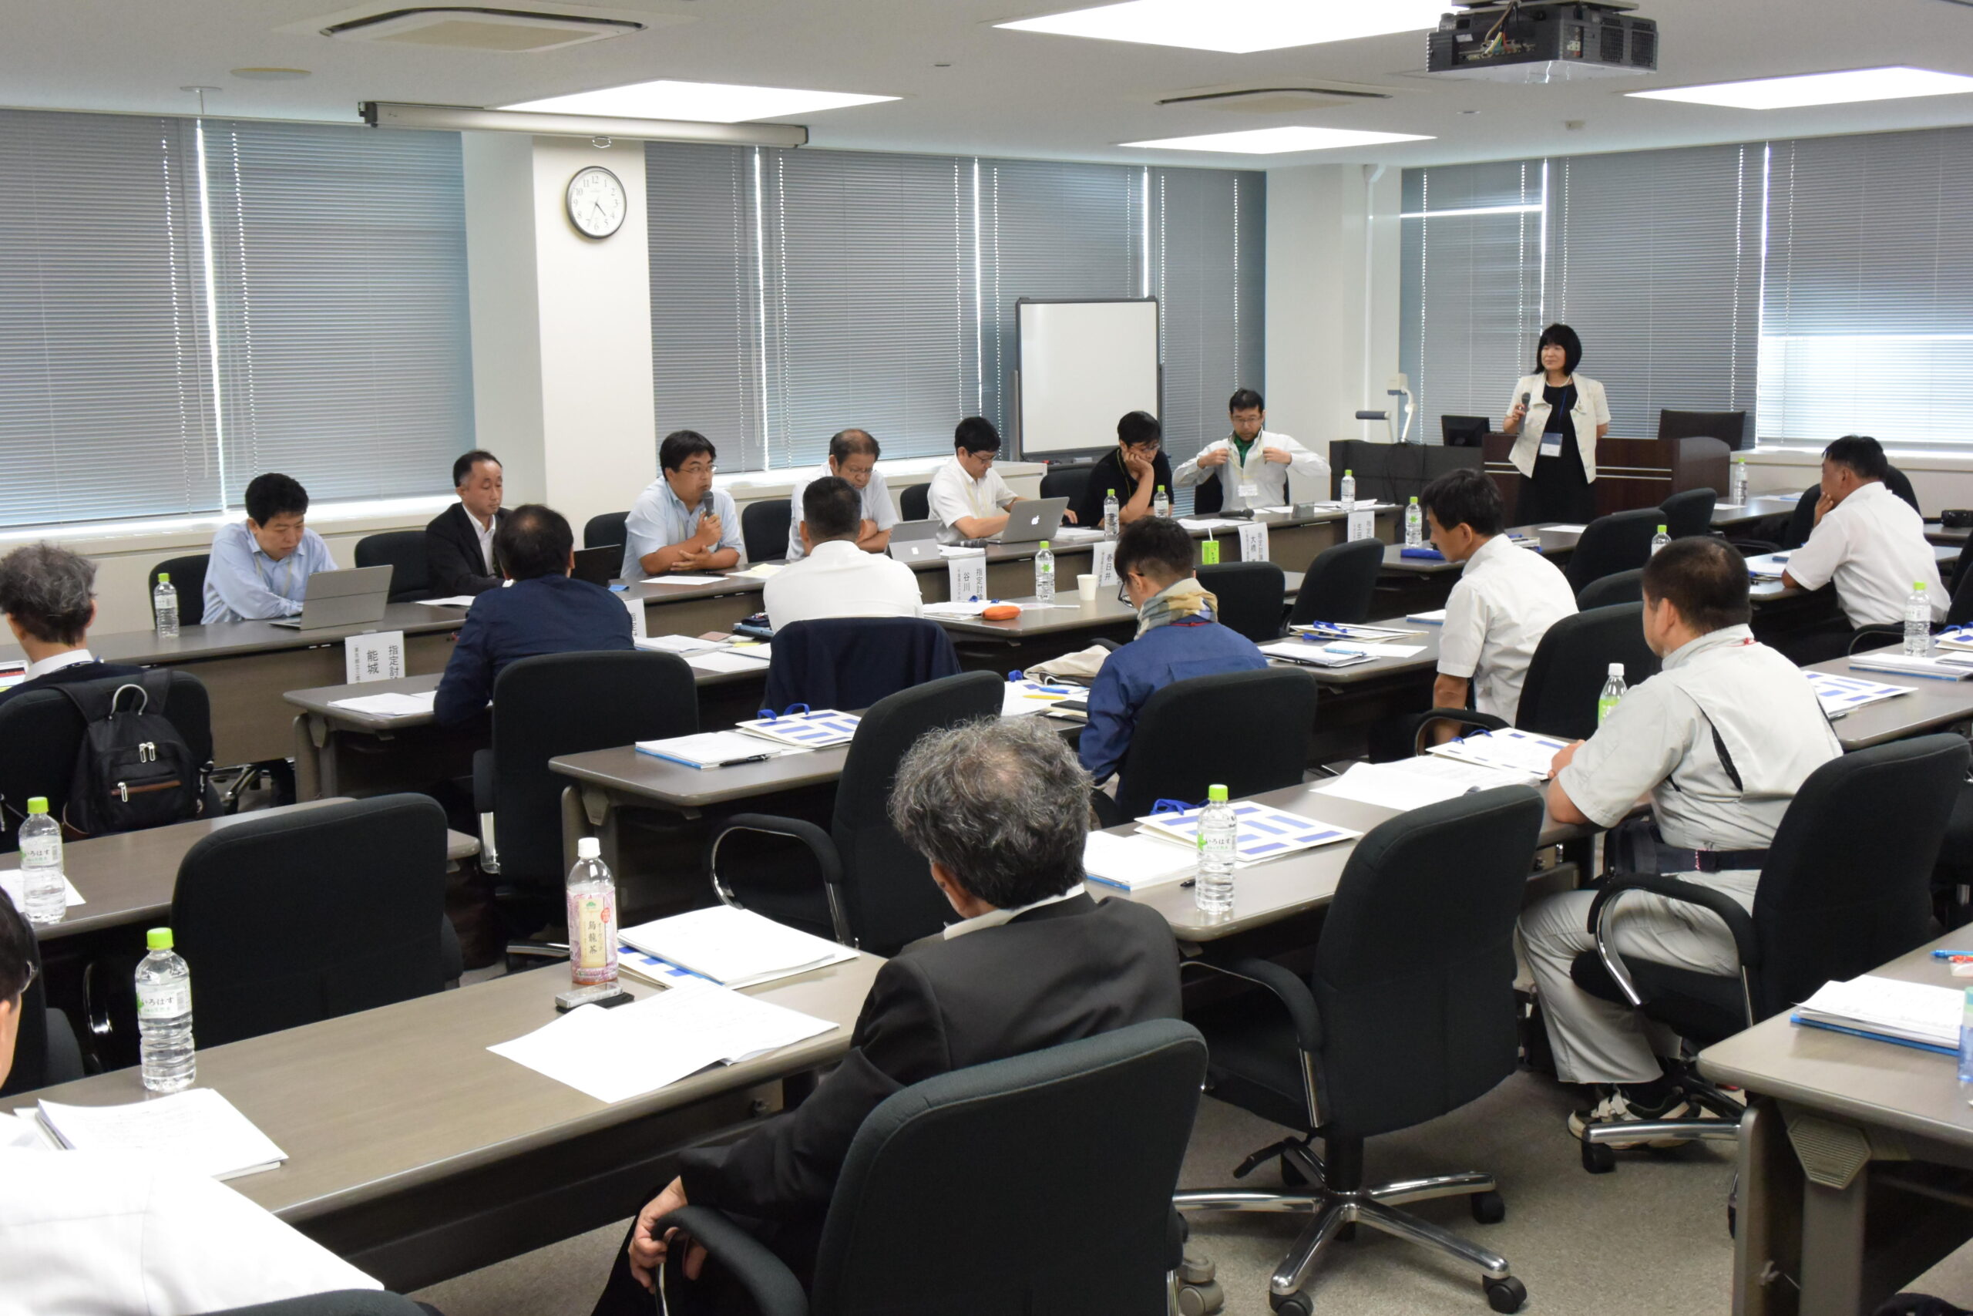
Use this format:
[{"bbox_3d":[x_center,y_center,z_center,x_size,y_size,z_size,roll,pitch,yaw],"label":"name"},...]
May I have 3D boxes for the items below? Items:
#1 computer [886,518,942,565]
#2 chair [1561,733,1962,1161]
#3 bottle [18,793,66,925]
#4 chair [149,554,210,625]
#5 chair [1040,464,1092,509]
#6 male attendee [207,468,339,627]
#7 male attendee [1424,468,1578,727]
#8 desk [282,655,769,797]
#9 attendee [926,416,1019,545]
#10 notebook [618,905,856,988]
[{"bbox_3d":[-0.372,-0.514,9.031,0.275,0.170,0.260,-9,12,-41],"label":"computer"},{"bbox_3d":[1.438,0.599,4.015,0.620,0.900,0.630,-9,13,-42],"label":"chair"},{"bbox_3d":[-1.670,0.355,3.675,0.066,0.218,0.066,-9,12,-41],"label":"bottle"},{"bbox_3d":[-2.617,0.096,7.455,0.620,0.900,0.600,7,12,41],"label":"chair"},{"bbox_3d":[0.618,-0.482,10.389,0.600,0.920,0.600,7,12,40],"label":"chair"},{"bbox_3d":[-2.529,-0.052,7.460,0.520,1.220,0.760,-9,12,-41],"label":"male attendee"},{"bbox_3d":[1.331,0.102,5.917,0.800,1.270,0.540,6,11,35],"label":"male attendee"},{"bbox_3d":[-0.993,0.372,6.002,1.810,0.710,0.600,-9,12,-40],"label":"desk"},{"bbox_3d":[-0.001,-0.483,9.724,0.780,1.270,0.540,8,12,42],"label":"attendee"},{"bbox_3d":[-0.401,0.459,3.320,0.225,0.030,0.310,-9,12,-41],"label":"notebook"}]

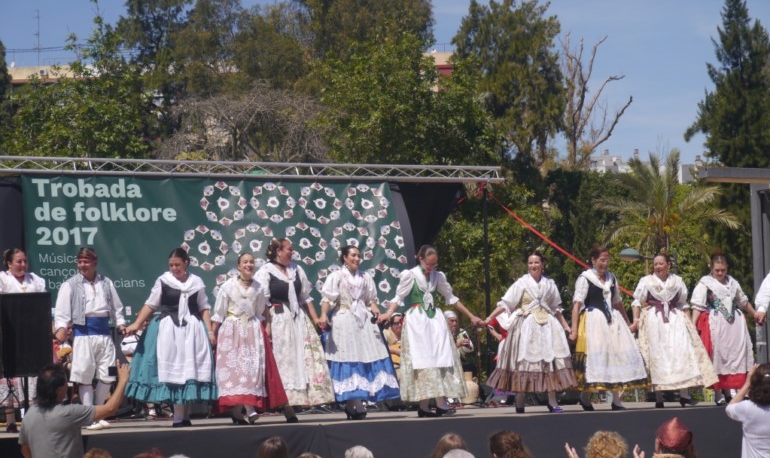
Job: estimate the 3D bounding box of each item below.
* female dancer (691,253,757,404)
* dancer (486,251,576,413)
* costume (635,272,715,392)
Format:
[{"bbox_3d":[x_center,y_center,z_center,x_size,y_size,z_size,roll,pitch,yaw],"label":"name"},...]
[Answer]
[{"bbox_3d":[3.556,1.058,19.782,0.729,1.603,0.620,0,-2,-18],"label":"female dancer"},{"bbox_3d":[1.477,1.043,18.838,0.855,1.633,0.662,0,-4,-15],"label":"dancer"},{"bbox_3d":[3.035,1.076,19.530,0.872,1.231,0.680,-1,-2,-6],"label":"costume"}]

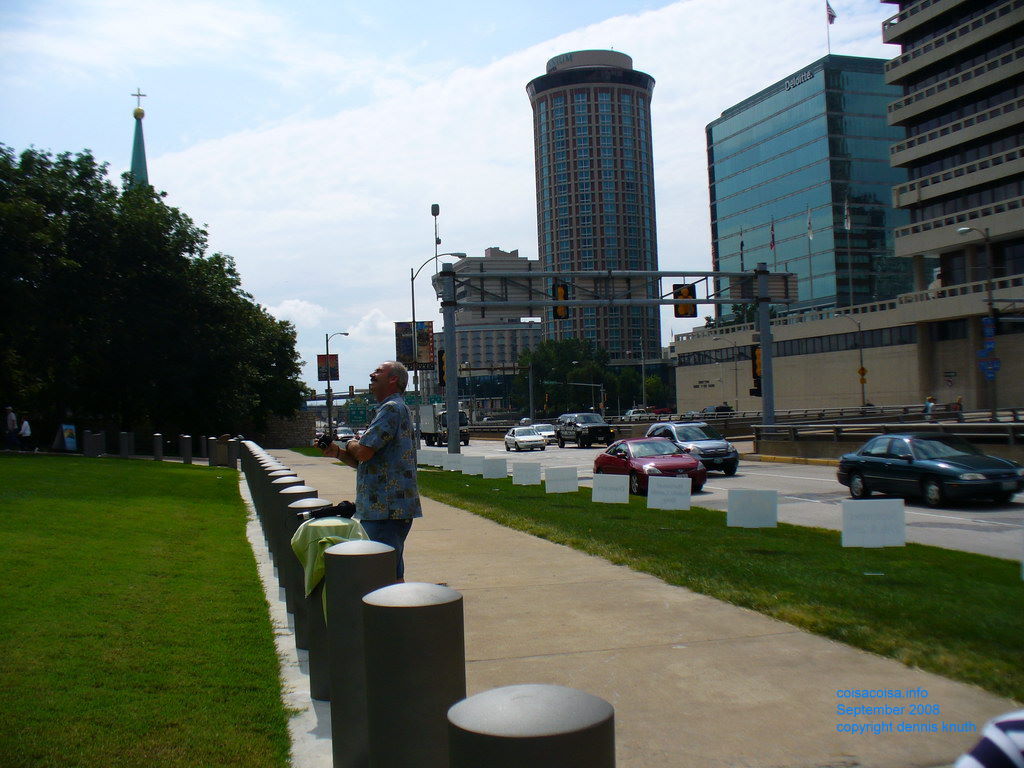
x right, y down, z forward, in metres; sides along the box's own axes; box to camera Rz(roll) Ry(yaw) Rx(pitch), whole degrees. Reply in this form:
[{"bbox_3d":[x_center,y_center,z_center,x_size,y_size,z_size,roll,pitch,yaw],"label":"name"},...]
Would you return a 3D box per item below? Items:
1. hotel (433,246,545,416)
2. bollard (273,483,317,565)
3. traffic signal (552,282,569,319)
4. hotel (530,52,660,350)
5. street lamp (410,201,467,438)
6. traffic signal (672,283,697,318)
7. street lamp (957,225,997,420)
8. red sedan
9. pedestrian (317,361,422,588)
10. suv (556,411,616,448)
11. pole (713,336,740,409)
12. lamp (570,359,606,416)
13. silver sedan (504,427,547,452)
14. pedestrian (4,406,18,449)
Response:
[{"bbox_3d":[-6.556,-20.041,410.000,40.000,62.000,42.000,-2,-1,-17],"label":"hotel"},{"bbox_3d":[-1.577,1.254,8.165,0.285,0.965,0.285,-2,-1,-17],"label":"bollard"},{"bbox_3d":[1.882,-3.201,42.467,0.570,1.340,0.400,-2,-1,-14],"label":"traffic signal"},{"bbox_3d":[21.073,-35.296,266.747,31.000,85.000,31.000,-2,-1,0],"label":"hotel"},{"bbox_3d":[-3.228,-1.513,49.818,2.600,10.100,0.450,-2,-1,-14],"label":"street lamp"},{"bbox_3d":[6.878,-3.304,43.566,0.920,1.340,0.400,-2,-1,-14],"label":"traffic signal"},{"bbox_3d":[27.606,-3.449,64.748,2.500,11.640,0.550,-2,-1,-17],"label":"street lamp"},{"bbox_3d":[3.638,2.173,29.564,1.810,1.420,4.700,-2,-1,-13],"label":"red sedan"},{"bbox_3d":[-0.789,0.756,6.135,0.580,1.760,0.560,-2,-1,9],"label":"pedestrian"},{"bbox_3d":[4.000,2.583,60.800,1.980,1.900,5.100,-2,-1,-17],"label":"suv"},{"bbox_3d":[21.853,-0.809,111.644,2.700,7.930,0.450,-2,-1,-17],"label":"pole"},{"bbox_3d":[10.525,1.096,160.001,3.400,9.300,0.500,-2,-1,-14],"label":"lamp"},{"bbox_3d":[0.843,3.524,69.835,1.700,1.380,4.450,-2,-1,-15],"label":"silver sedan"},{"bbox_3d":[-20.112,1.789,44.015,0.550,1.730,0.500,-2,-1,12],"label":"pedestrian"}]

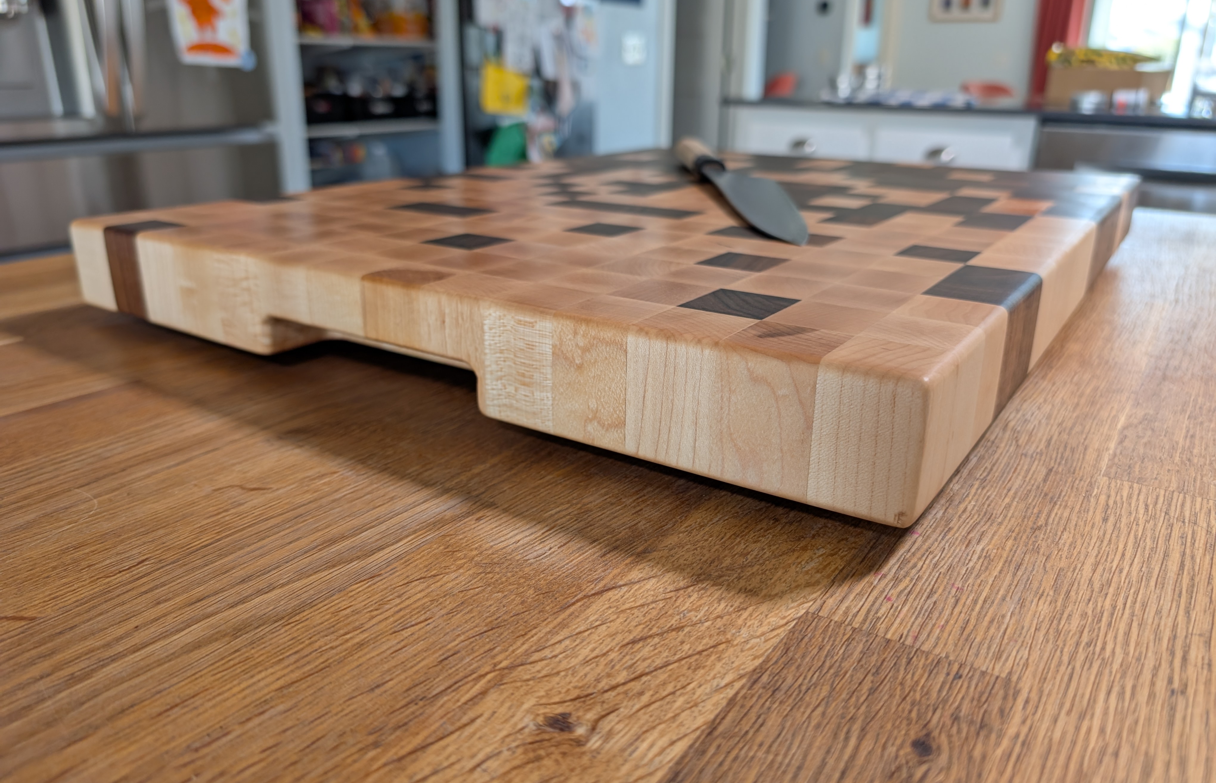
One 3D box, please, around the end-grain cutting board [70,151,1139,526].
[{"bbox_3d":[0.065,-0.106,0.539,0.422,0.042,0.572,13,24,33],"label":"end-grain cutting board"}]

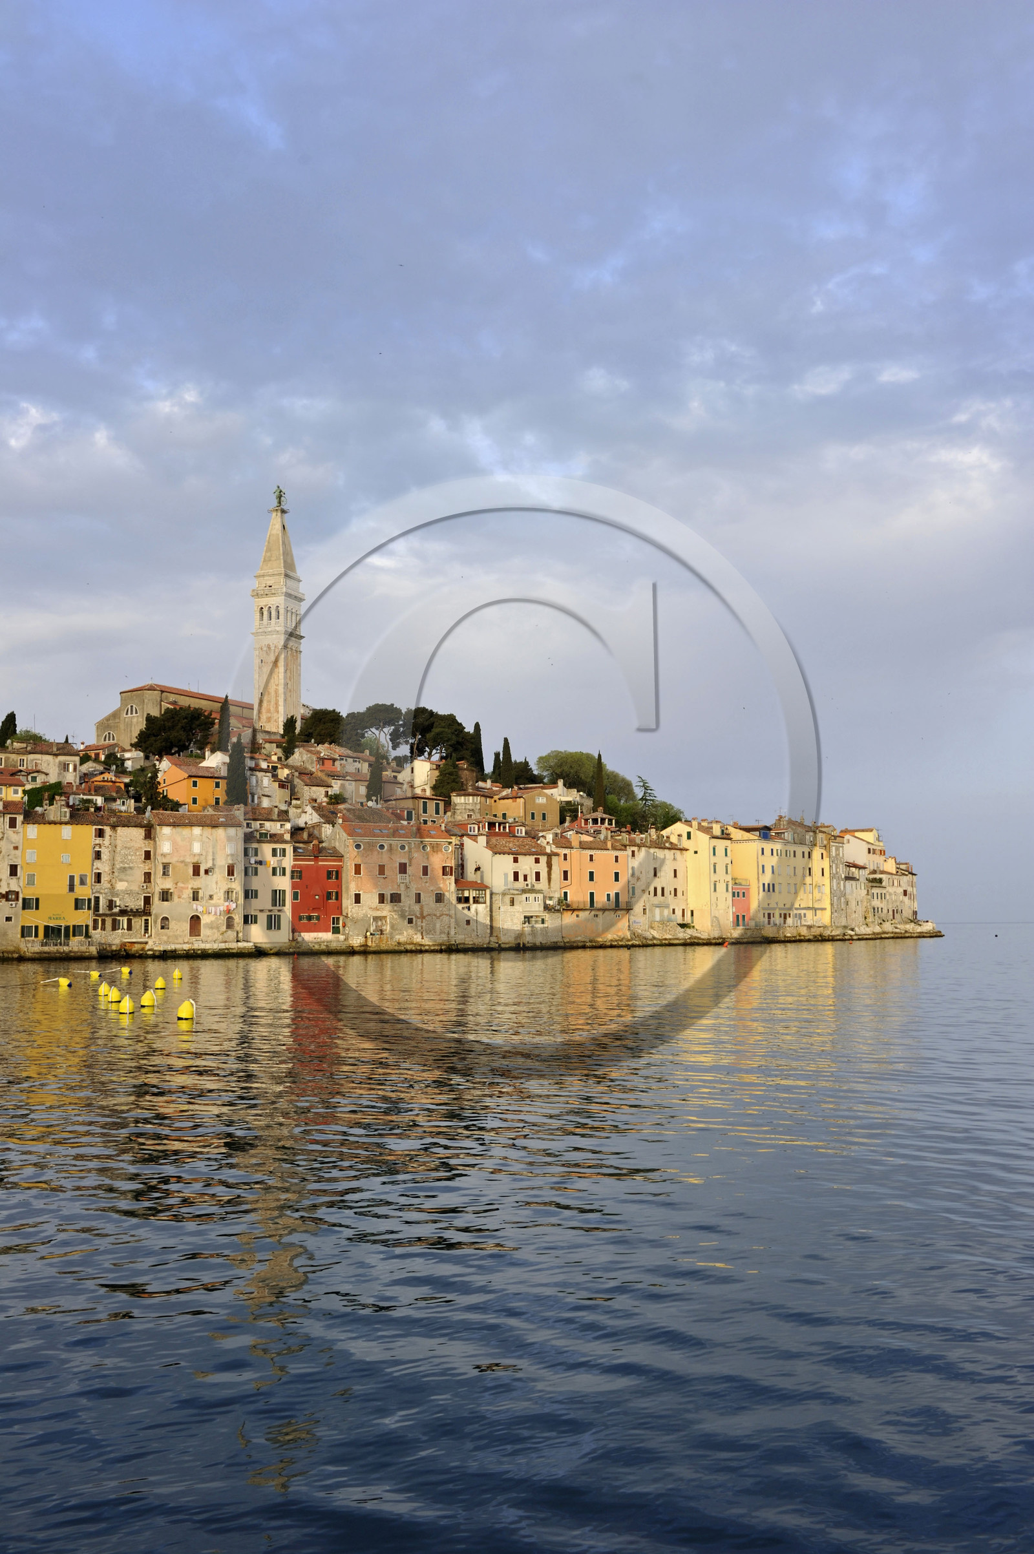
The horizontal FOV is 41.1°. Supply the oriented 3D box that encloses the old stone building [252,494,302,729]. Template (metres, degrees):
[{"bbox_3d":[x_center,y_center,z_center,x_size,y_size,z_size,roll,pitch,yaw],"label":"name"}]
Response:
[{"bbox_3d":[-54.200,-37.162,313.941,8.600,58.540,8.600,-3,-7,22],"label":"old stone building"}]

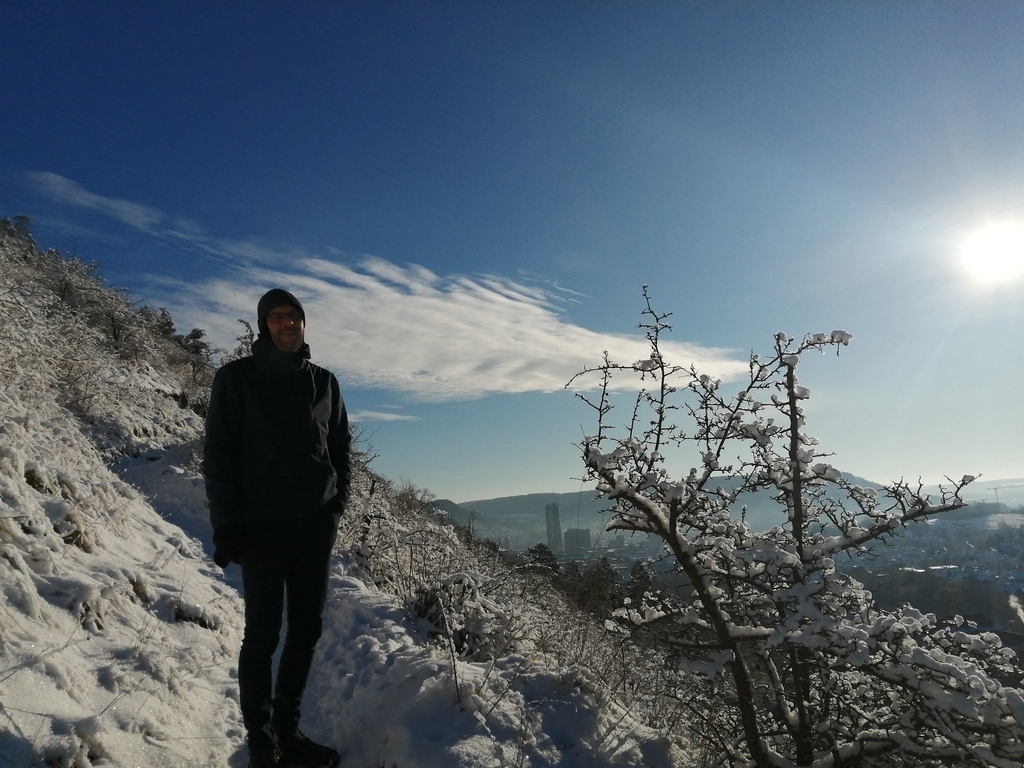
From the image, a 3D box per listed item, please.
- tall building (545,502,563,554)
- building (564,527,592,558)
[{"bbox_3d":[101.910,356.360,1848.110,33.000,143.000,33.000,-5,-10,2],"label":"tall building"},{"bbox_3d":[140.690,338.900,1614.510,52.000,66.000,26.000,-5,-10,4],"label":"building"}]

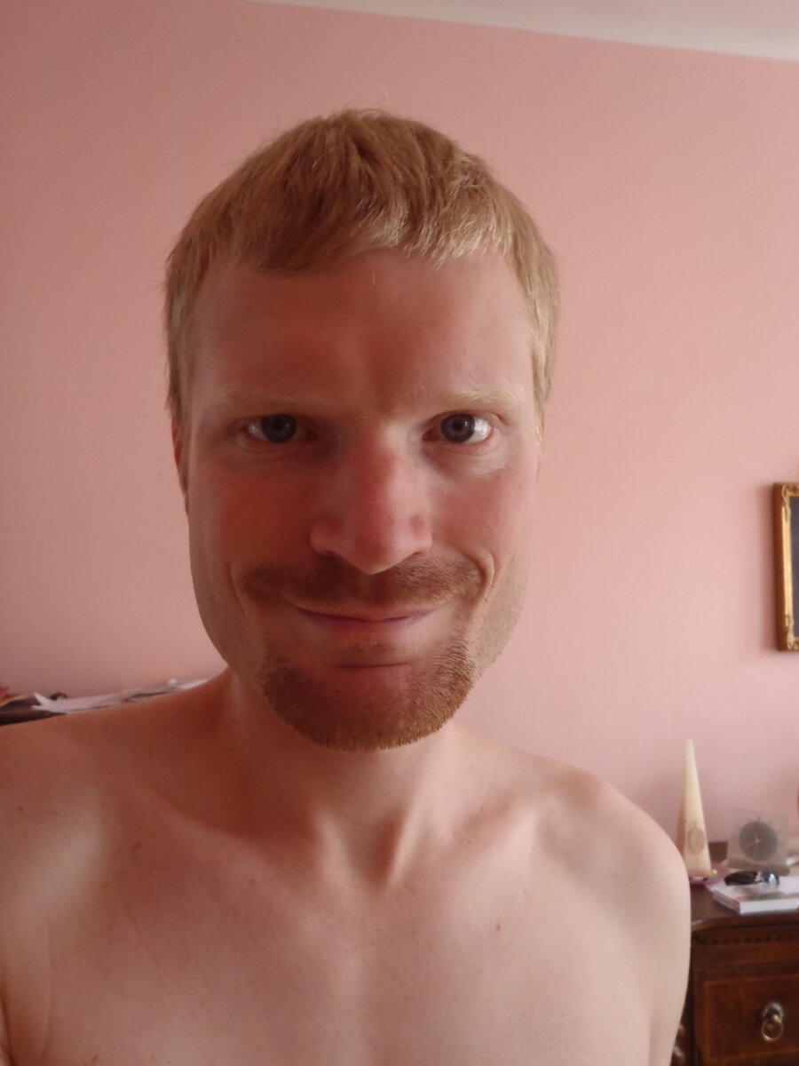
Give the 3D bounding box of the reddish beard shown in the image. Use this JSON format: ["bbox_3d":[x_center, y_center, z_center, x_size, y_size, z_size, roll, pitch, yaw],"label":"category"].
[{"bbox_3d":[-0.014,0.042,0.304,0.087,0.069,0.046,0,-2,-3],"label":"reddish beard"}]

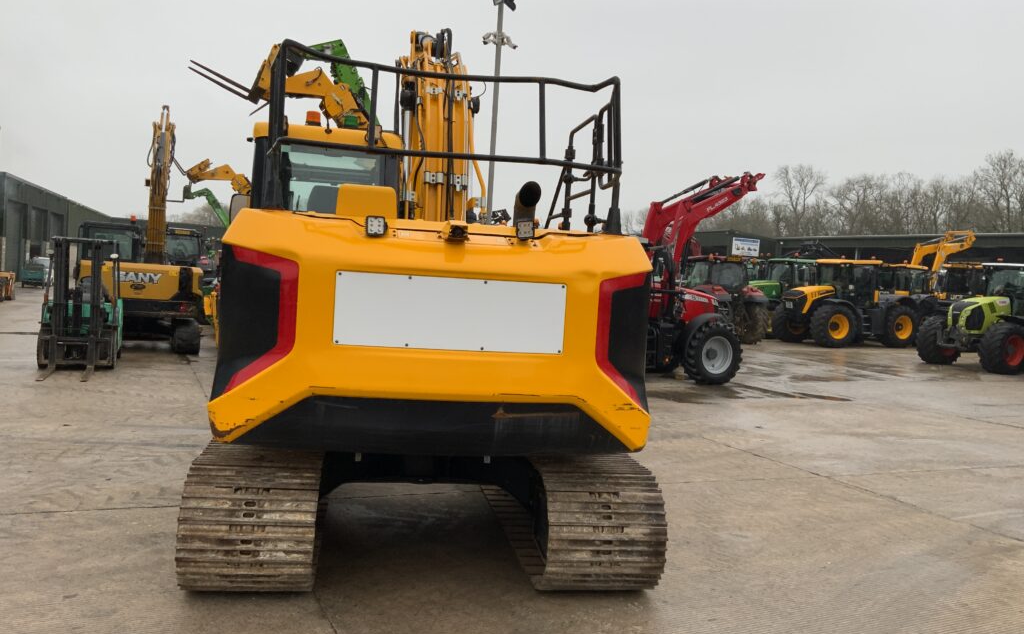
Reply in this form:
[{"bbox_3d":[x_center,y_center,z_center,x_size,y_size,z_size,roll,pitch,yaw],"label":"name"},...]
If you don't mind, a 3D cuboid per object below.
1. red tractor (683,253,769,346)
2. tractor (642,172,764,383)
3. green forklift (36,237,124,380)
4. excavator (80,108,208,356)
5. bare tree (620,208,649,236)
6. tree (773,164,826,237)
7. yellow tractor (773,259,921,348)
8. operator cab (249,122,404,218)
[{"bbox_3d":[7.524,-0.668,32.233,2.500,3.150,4.800,2,2,-20],"label":"red tractor"},{"bbox_3d":[2.637,-0.952,17.704,5.200,4.350,2.400,2,2,-18],"label":"tractor"},{"bbox_3d":[-7.294,-0.240,14.468,1.230,2.170,3.800,2,2,-21],"label":"green forklift"},{"bbox_3d":[-8.111,-2.409,19.806,2.500,6.000,6.300,2,2,-16],"label":"excavator"},{"bbox_3d":[12.980,-6.317,89.797,4.500,10.500,4.500,3,2,0],"label":"bare tree"},{"bbox_3d":[25.590,-6.590,74.750,5.000,13.500,5.000,3,2,0],"label":"tree"},{"bbox_3d":[12.880,-0.413,32.688,4.900,3.150,2.550,2,2,-22],"label":"yellow tractor"},{"bbox_3d":[-1.416,-0.438,6.562,1.000,1.740,1.750,3,2,-10],"label":"operator cab"}]

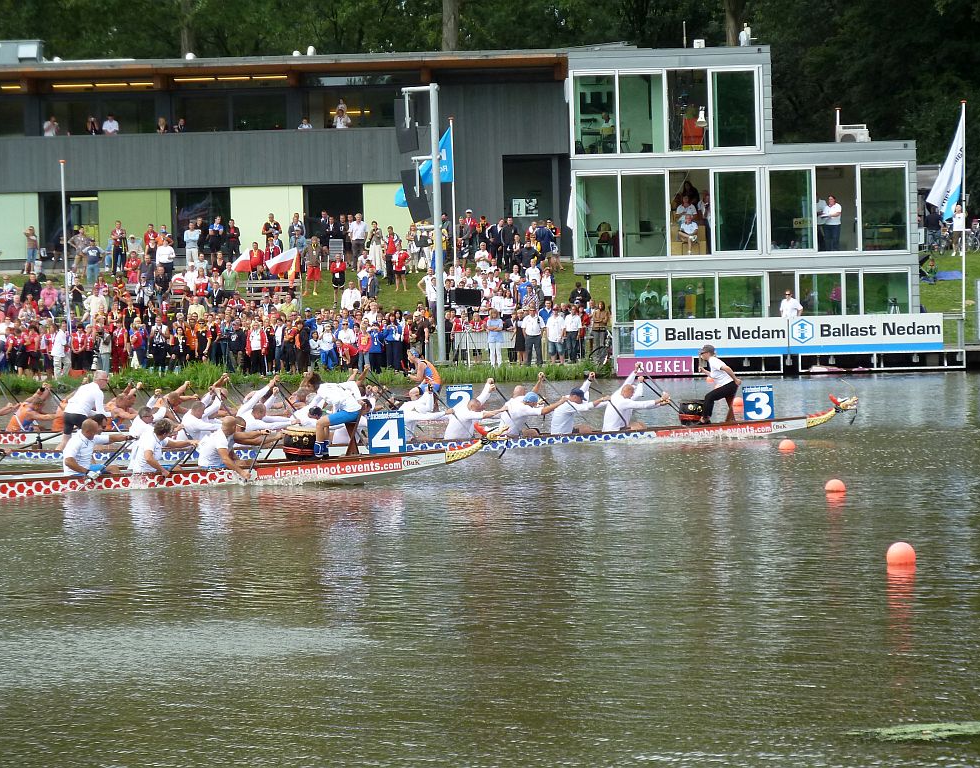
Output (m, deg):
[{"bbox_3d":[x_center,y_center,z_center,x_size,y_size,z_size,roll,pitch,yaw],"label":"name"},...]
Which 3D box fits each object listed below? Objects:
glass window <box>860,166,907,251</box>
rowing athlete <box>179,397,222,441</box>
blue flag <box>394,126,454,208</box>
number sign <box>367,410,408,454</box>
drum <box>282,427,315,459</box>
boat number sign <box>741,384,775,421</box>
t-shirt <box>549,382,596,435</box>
[{"bbox_3d":[11.728,-5.230,129.600,1.330,2.450,0.100,-2,1,4],"label":"glass window"},{"bbox_3d":[-4.414,0.686,67.000,0.850,1.020,0.600,-1,1,2],"label":"rowing athlete"},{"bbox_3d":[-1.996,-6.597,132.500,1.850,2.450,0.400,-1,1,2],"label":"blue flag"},{"bbox_3d":[-1.260,0.597,53.300,0.455,0.515,0.030,-1,1,2],"label":"number sign"},{"bbox_3d":[-2.303,0.725,53.400,0.470,0.450,0.470,-1,1,2],"label":"drum"},{"bbox_3d":[4.049,0.286,65.500,0.460,0.520,0.040,-3,1,2],"label":"boat number sign"},{"bbox_3d":[1.258,0.356,65.900,0.680,0.780,0.520,-1,1,2],"label":"t-shirt"}]

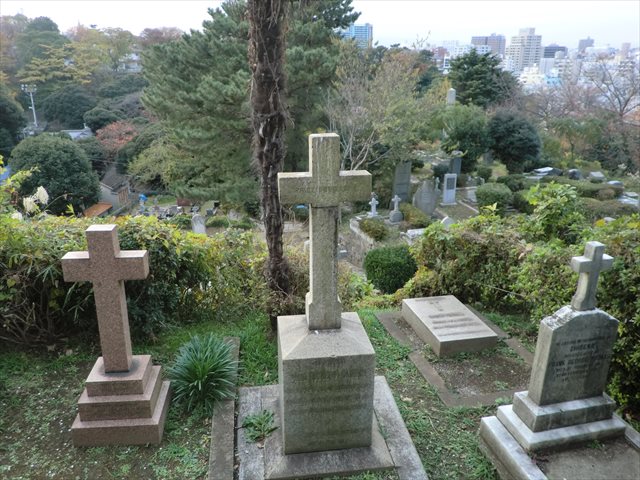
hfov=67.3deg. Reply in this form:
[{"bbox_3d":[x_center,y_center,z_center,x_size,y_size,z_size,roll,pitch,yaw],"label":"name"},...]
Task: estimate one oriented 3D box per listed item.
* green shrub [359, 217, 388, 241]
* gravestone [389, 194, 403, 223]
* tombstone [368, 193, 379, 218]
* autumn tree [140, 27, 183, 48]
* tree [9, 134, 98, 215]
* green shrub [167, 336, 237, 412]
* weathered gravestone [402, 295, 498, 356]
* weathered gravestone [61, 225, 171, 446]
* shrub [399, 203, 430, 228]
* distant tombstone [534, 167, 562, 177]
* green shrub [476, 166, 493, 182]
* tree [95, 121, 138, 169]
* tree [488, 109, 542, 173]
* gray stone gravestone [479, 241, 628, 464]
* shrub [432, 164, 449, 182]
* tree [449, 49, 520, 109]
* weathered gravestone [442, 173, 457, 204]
[{"bbox_3d":[1.510,-0.297,13.568,0.847,0.669,0.763,-2,18,-8],"label":"green shrub"},{"bbox_3d":[3.455,-1.412,22.002,0.641,1.367,0.480,0,19,-2],"label":"gravestone"},{"bbox_3d":[2.560,-1.694,23.002,0.478,1.181,0.380,0,19,-2],"label":"tombstone"},{"bbox_3d":[-34.857,-42.562,105.566,9.323,7.953,8.217,-5,20,-16],"label":"autumn tree"},{"bbox_3d":[-21.622,-5.166,39.023,7.083,6.636,6.937,-10,21,-28],"label":"tree"},{"bbox_3d":[-1.012,1.148,4.104,0.595,0.506,0.595,0,19,0],"label":"green shrub"},{"bbox_3d":[1.368,0.909,5.208,0.612,0.172,0.931,-4,20,-12],"label":"weathered gravestone"},{"bbox_3d":[-1.321,0.591,3.100,0.530,1.405,0.472,-1,19,-7],"label":"weathered gravestone"},{"bbox_3d":[2.940,-0.740,14.811,1.039,0.755,0.935,-2,18,-8],"label":"shrub"},{"bbox_3d":[11.252,-3.367,23.690,0.994,0.328,0.696,-2,18,-8],"label":"distant tombstone"},{"bbox_3d":[10.266,-4.086,30.001,0.969,1.000,0.949,7,20,18],"label":"green shrub"},{"bbox_3d":[-23.169,-10.698,55.000,4.800,6.000,4.800,0,19,0],"label":"tree"},{"bbox_3d":[13.827,-6.964,34.013,3.705,4.506,3.628,8,20,21],"label":"tree"},{"bbox_3d":[1.975,0.784,3.672,0.874,1.583,0.428,-4,20,-11],"label":"gray stone gravestone"},{"bbox_3d":[7.520,-4.210,30.001,0.969,1.127,0.949,5,19,13],"label":"shrub"},{"bbox_3d":[16.084,-14.813,47.000,7.000,8.500,6.500,0,19,0],"label":"tree"},{"bbox_3d":[4.735,-1.859,17.624,0.450,1.156,0.250,-3,18,-9],"label":"weathered gravestone"}]

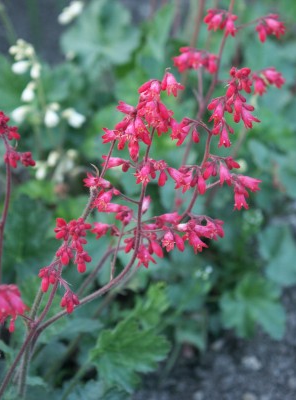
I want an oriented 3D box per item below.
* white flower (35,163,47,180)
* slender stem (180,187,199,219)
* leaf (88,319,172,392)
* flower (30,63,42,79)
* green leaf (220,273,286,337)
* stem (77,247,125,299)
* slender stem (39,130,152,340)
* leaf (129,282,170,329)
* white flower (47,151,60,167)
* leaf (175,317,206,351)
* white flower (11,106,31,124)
[{"bbox_3d":[-0.067,-0.017,0.890,0.007,0.010,0.007,0,32,0],"label":"white flower"},{"bbox_3d":[0.021,0.001,0.705,0.008,0.015,0.006,0,32,0],"label":"slender stem"},{"bbox_3d":[-0.009,0.083,0.760,0.043,0.025,0.036,0,32,0],"label":"leaf"},{"bbox_3d":[-0.069,-0.080,0.880,0.007,0.010,0.007,0,32,0],"label":"flower"},{"bbox_3d":[0.064,0.064,0.860,0.040,0.022,0.036,0,32,0],"label":"green leaf"},{"bbox_3d":[-0.024,0.037,0.730,0.025,0.026,0.014,0,32,0],"label":"stem"},{"bbox_3d":[-0.026,0.018,0.700,0.057,0.096,0.035,0,32,0],"label":"slender stem"},{"bbox_3d":[0.001,0.059,0.785,0.024,0.019,0.022,0,32,0],"label":"leaf"},{"bbox_3d":[-0.060,-0.026,0.900,0.007,0.010,0.007,0,32,0],"label":"white flower"},{"bbox_3d":[0.026,0.080,0.850,0.020,0.015,0.017,0,32,0],"label":"leaf"},{"bbox_3d":[-0.078,-0.052,0.880,0.012,0.011,0.009,0,32,0],"label":"white flower"}]

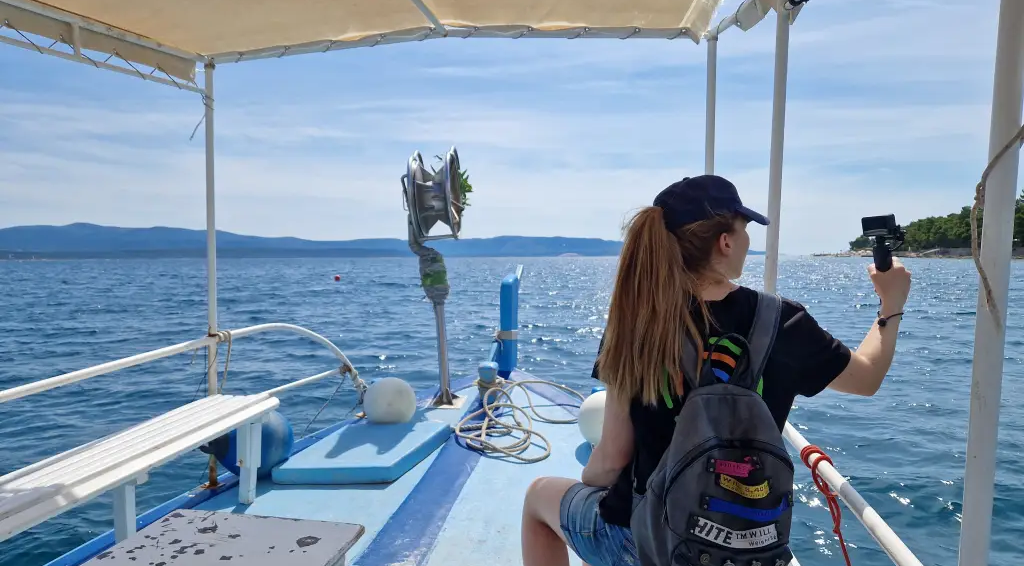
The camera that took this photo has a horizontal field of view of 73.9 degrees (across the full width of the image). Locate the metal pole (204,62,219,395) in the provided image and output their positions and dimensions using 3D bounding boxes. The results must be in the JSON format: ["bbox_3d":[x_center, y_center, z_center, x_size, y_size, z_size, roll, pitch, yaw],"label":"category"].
[{"bbox_3d":[-1.319,-0.068,2.980,0.036,1.800,0.036,1,3,0],"label":"metal pole"}]

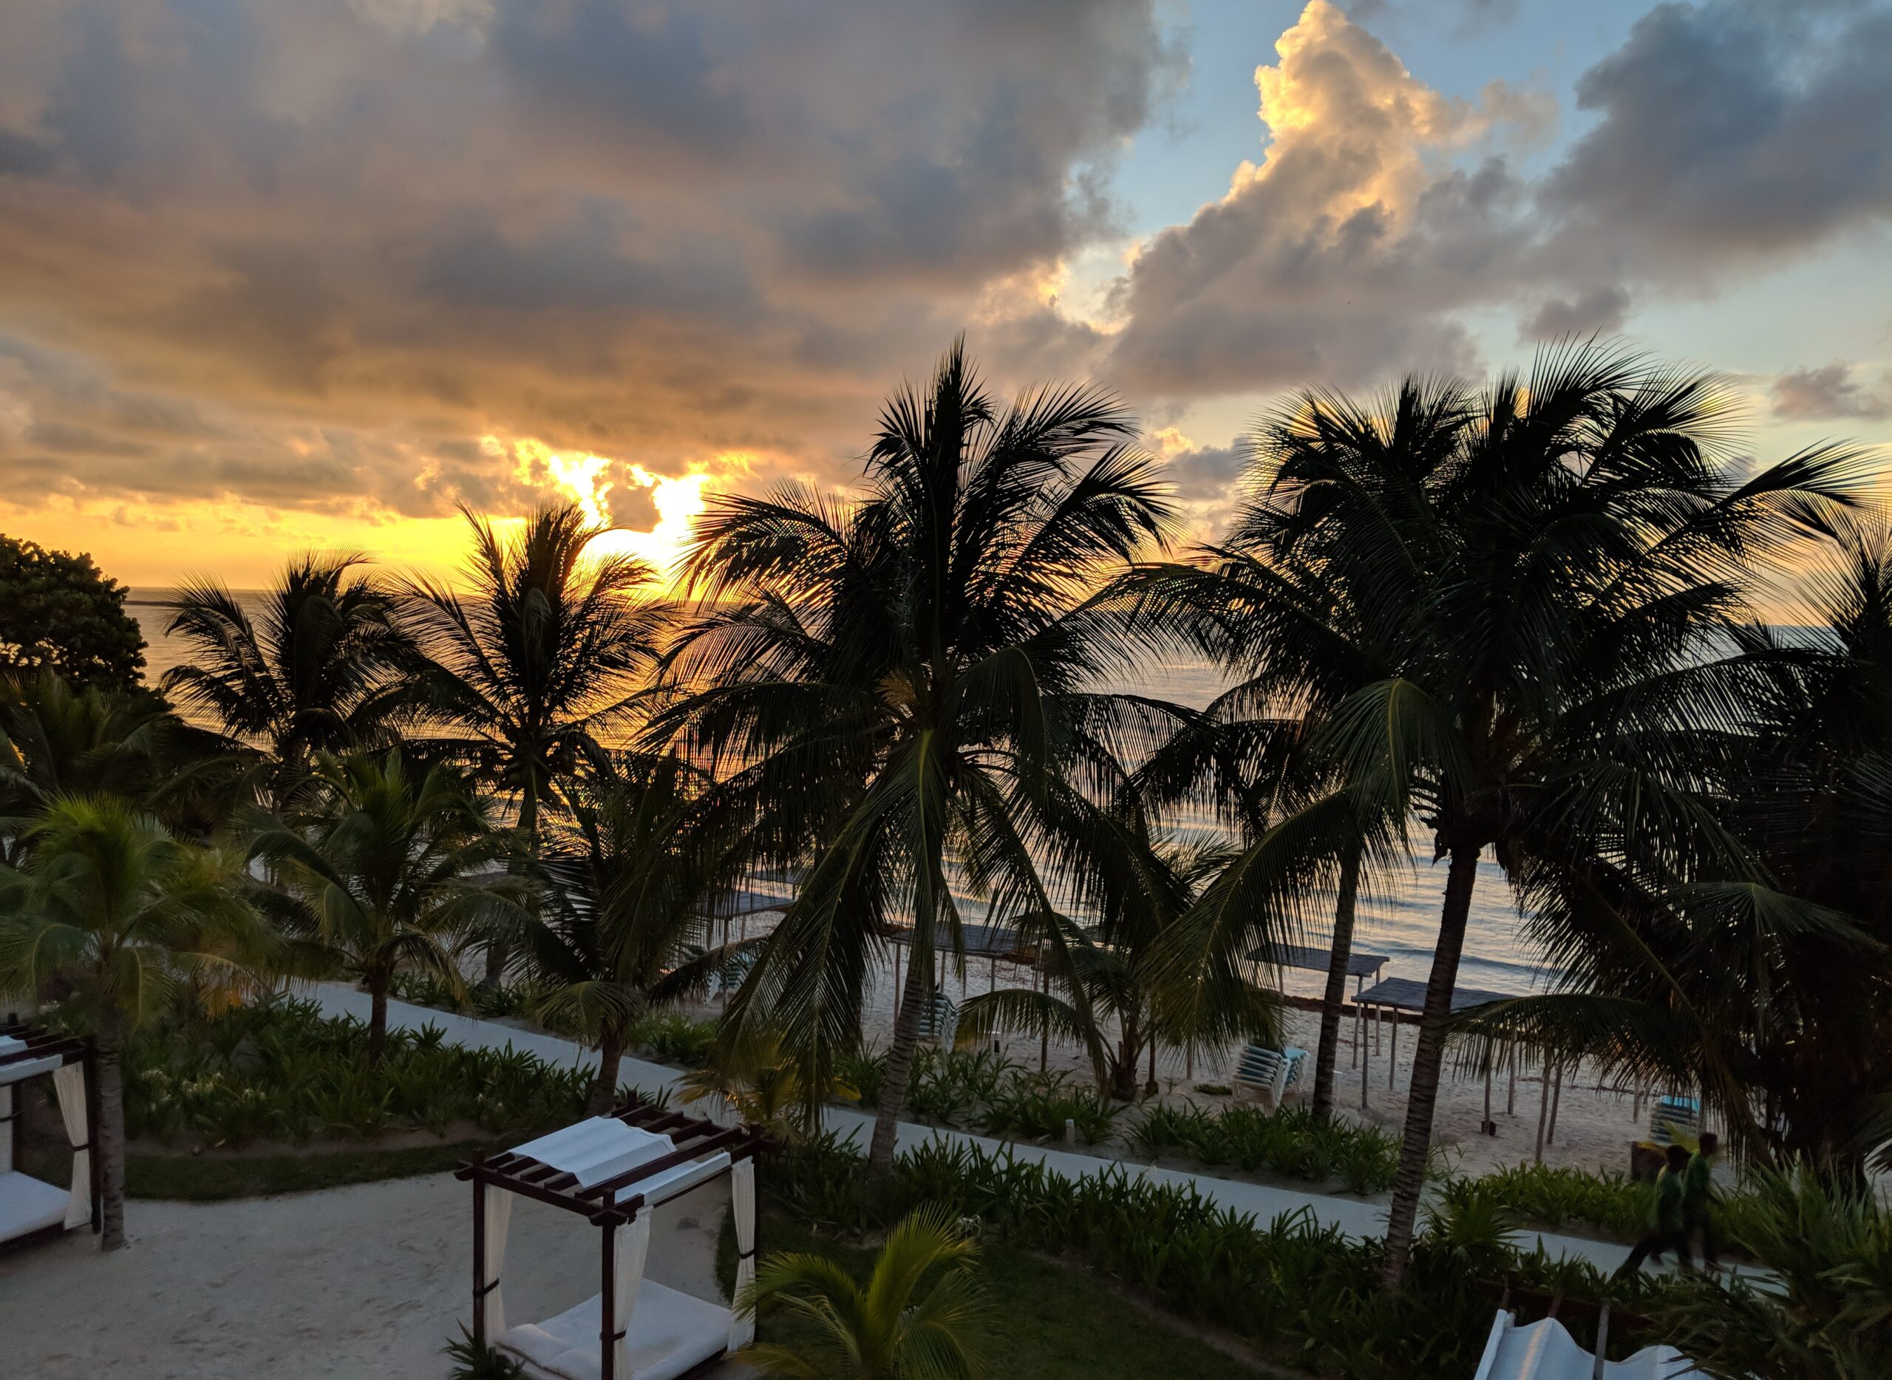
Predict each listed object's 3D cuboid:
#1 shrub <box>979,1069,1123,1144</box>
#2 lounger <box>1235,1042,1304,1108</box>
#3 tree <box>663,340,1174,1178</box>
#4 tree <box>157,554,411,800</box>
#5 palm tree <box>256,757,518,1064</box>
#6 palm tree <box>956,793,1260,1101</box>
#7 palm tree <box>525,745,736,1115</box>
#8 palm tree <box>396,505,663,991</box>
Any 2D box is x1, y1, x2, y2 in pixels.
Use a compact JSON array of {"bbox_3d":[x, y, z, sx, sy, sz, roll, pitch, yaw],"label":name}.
[{"bbox_3d":[1.636,6.477,23.033,2.200,0.750,1.500,3,4,28],"label":"shrub"},{"bbox_3d":[5.619,6.323,25.031,0.700,1.000,1.750,4,4,35],"label":"lounger"},{"bbox_3d":[-0.358,1.103,20.249,7.223,11.695,7.006,1,3,-2],"label":"tree"},{"bbox_3d":[-15.098,1.347,33.898,5.191,9.008,5.036,0,4,-25],"label":"tree"},{"bbox_3d":[-9.316,3.747,24.721,4.272,5.513,4.144,0,3,-21],"label":"palm tree"},{"bbox_3d":[2.638,4.248,24.358,4.992,5.084,4.742,2,3,7],"label":"palm tree"},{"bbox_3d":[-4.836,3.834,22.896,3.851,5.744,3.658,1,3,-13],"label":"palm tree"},{"bbox_3d":[-8.364,1.209,30.339,5.271,9.985,5.113,0,3,-17],"label":"palm tree"}]

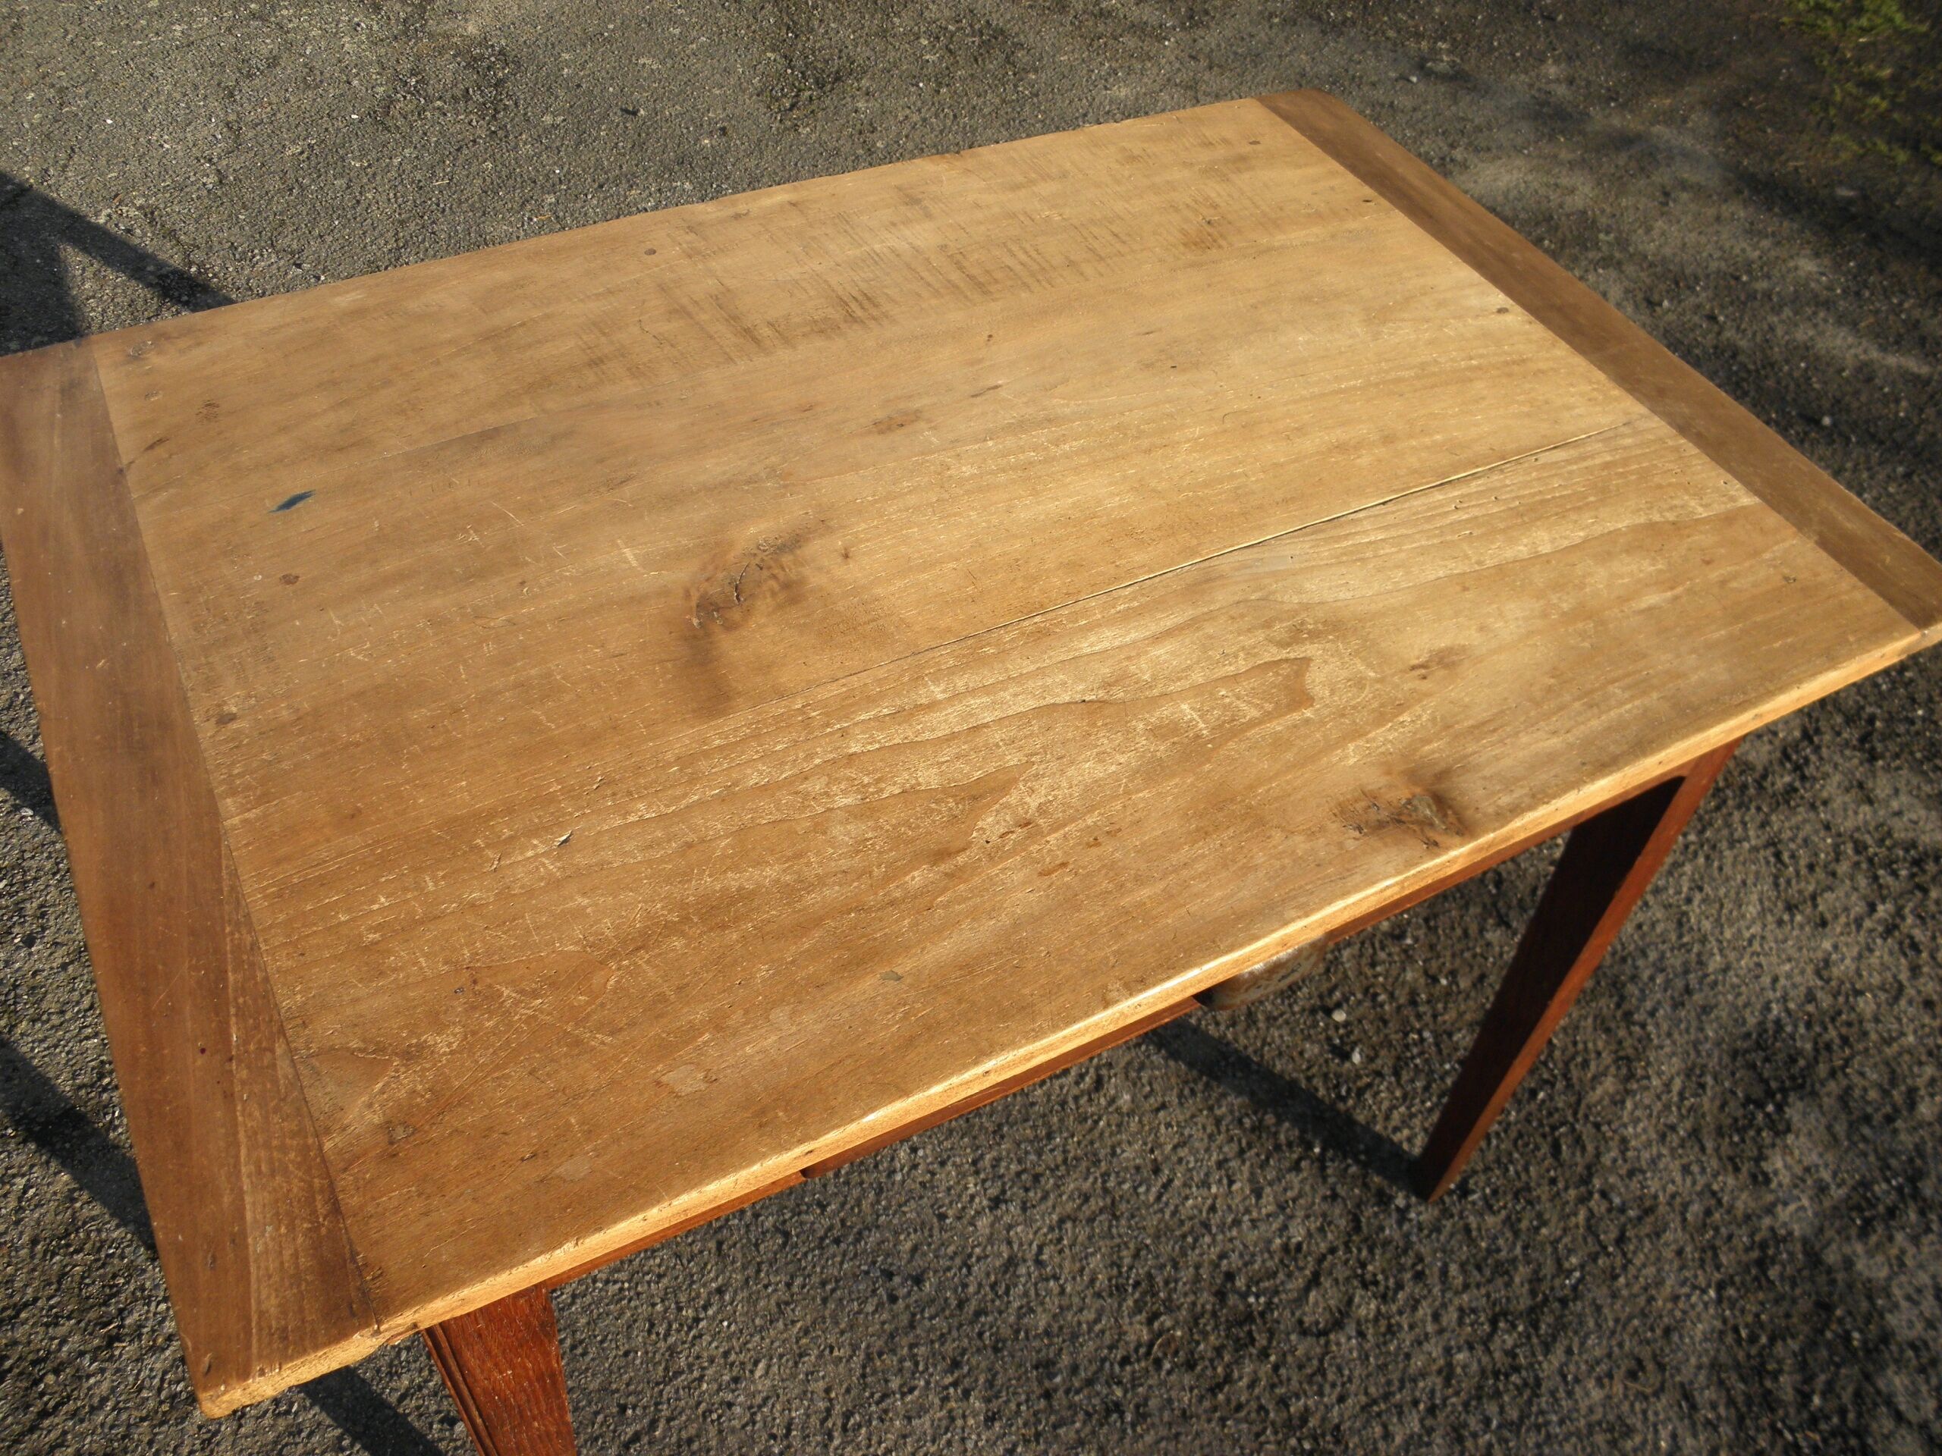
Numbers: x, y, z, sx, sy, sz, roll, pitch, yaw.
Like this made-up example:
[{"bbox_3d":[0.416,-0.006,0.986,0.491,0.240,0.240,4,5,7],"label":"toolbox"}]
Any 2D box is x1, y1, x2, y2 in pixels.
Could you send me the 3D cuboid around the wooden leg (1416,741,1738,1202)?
[{"bbox_3d":[0.426,0.162,1.150,0.055,0.723,0.058,-20,53,-22],"label":"wooden leg"}]

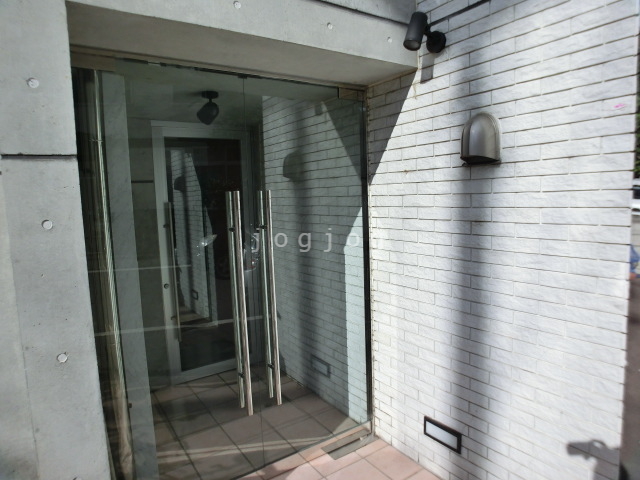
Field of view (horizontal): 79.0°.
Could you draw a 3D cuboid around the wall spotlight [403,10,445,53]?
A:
[{"bbox_3d":[0.518,-1.036,1.946,0.226,0.179,0.110,-7,8,-35],"label":"wall spotlight"}]

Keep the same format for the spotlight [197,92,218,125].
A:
[{"bbox_3d":[-0.730,-0.859,2.540,0.147,0.218,0.107,-4,6,-15],"label":"spotlight"}]

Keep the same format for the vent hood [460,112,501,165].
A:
[{"bbox_3d":[0.738,-0.481,1.832,0.101,0.247,0.195,-7,8,-35],"label":"vent hood"}]

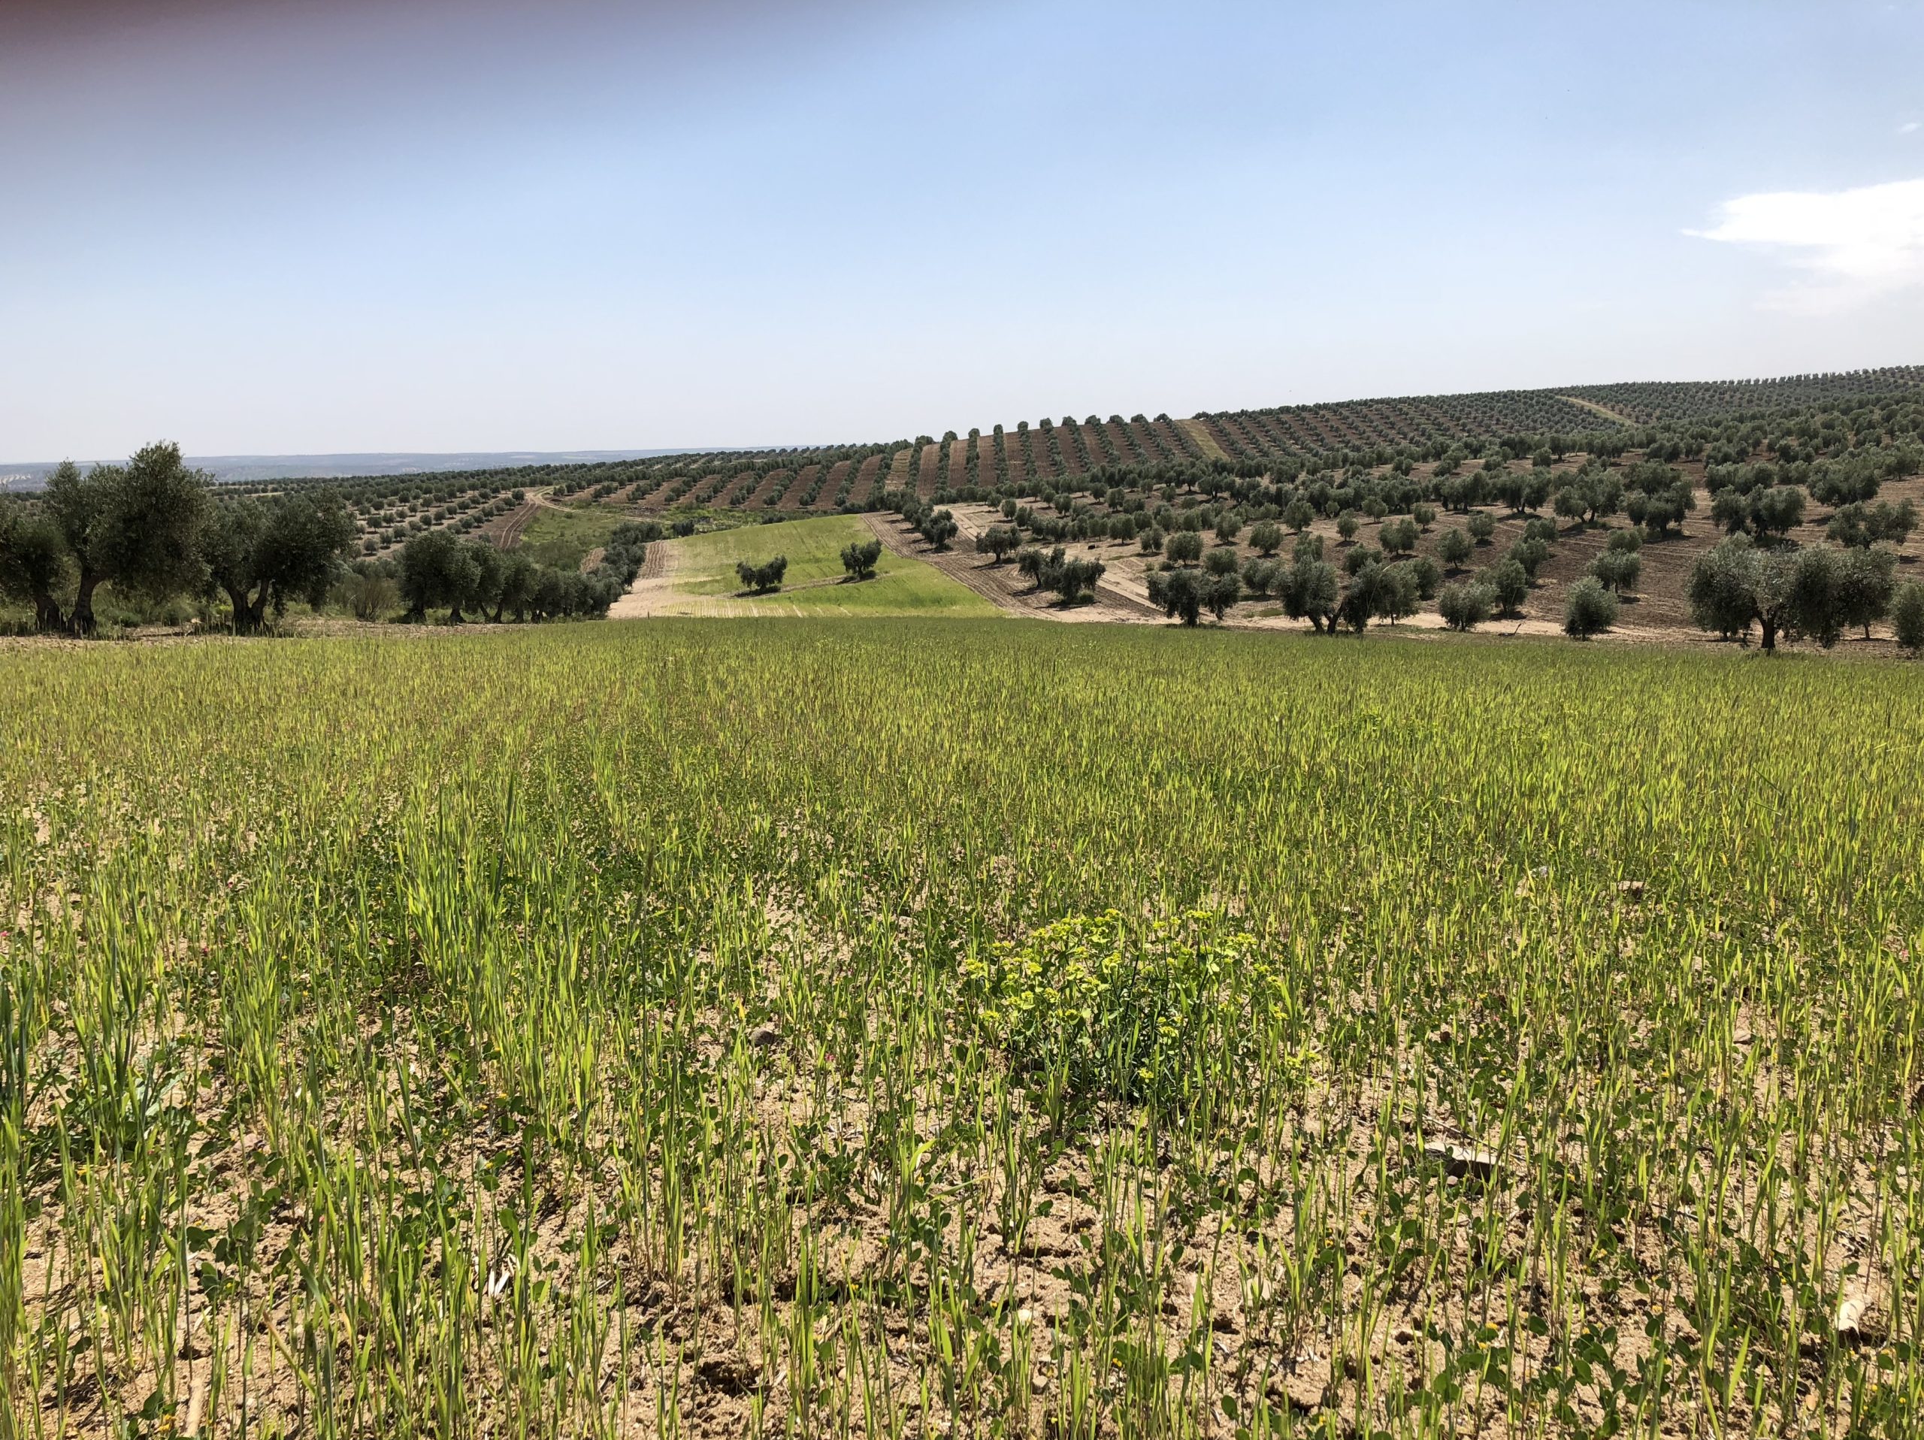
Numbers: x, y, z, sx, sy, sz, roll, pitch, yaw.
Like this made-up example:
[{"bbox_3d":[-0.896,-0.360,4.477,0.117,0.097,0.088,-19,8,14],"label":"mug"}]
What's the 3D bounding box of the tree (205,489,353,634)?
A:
[{"bbox_3d":[-16.259,-3.752,37.000,3.380,3.310,3.380,-5,11,-23],"label":"tree"}]

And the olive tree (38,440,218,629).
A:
[{"bbox_3d":[-19.297,-4.190,36.000,3.480,4.360,3.480,-6,11,-28],"label":"olive tree"}]

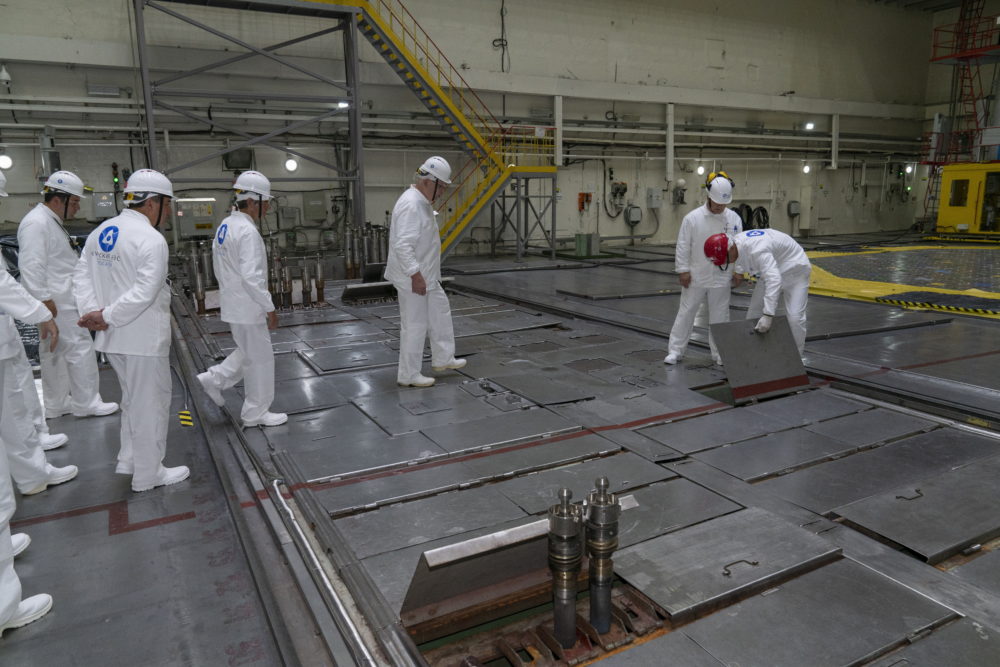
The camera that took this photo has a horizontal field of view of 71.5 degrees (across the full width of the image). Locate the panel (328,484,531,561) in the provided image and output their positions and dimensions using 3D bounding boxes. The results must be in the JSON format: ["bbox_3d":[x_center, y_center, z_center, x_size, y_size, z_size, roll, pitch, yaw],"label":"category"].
[{"bbox_3d":[-0.336,0.955,3.528,0.894,0.030,0.422,-7,13,-27],"label":"panel"}]

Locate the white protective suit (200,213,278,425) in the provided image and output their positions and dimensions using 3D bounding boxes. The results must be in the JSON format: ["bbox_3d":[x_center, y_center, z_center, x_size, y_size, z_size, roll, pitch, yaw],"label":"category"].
[{"bbox_3d":[-1.821,-0.084,4.903,0.600,1.520,0.520,-6,12,-24],"label":"white protective suit"}]

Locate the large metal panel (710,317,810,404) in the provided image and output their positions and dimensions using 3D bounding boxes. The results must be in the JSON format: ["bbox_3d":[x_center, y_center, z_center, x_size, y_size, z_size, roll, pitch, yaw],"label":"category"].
[{"bbox_3d":[2.106,0.197,5.626,0.870,0.640,0.040,-7,-15,-27],"label":"large metal panel"}]

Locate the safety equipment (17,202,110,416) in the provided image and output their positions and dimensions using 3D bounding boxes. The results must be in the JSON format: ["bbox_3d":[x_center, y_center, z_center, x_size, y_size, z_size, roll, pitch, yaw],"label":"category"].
[{"bbox_3d":[-3.316,-0.184,5.241,0.550,1.577,0.560,-10,14,-38],"label":"safety equipment"}]

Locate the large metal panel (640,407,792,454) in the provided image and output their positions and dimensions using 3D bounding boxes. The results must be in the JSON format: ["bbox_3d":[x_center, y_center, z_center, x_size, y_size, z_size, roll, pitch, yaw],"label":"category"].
[{"bbox_3d":[1.484,0.676,4.799,1.018,0.030,0.520,-7,13,-27],"label":"large metal panel"}]

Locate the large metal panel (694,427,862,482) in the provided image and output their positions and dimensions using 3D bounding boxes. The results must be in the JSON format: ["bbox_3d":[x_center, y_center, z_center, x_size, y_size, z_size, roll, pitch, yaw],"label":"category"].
[{"bbox_3d":[1.746,0.760,4.351,1.010,0.030,0.442,-7,13,-27],"label":"large metal panel"}]

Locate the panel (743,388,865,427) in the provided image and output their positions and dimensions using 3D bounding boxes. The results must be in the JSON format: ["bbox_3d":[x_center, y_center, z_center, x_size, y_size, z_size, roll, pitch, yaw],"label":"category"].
[{"bbox_3d":[2.313,0.569,5.241,0.870,0.040,0.540,-7,13,-27],"label":"panel"}]

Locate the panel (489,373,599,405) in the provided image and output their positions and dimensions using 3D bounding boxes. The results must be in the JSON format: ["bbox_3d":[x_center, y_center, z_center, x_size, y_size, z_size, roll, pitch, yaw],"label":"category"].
[{"bbox_3d":[0.312,0.479,5.861,0.470,0.040,0.950,-7,13,-27],"label":"panel"}]

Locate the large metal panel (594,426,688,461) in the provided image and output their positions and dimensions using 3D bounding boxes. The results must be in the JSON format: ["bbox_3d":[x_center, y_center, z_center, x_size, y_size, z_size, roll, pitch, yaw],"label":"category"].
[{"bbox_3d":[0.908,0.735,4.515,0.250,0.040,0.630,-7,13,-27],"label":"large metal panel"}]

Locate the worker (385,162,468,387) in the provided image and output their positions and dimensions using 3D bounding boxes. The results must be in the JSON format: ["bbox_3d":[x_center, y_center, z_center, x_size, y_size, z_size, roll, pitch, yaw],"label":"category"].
[{"bbox_3d":[-0.629,-0.516,5.864,0.700,1.900,0.550,-1,11,-1],"label":"worker"}]

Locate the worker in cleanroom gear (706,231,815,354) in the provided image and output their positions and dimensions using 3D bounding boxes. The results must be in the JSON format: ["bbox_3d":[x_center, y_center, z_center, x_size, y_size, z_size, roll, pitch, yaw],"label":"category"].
[{"bbox_3d":[2.320,-0.298,6.232,0.920,1.276,0.580,-7,13,-27],"label":"worker in cleanroom gear"}]

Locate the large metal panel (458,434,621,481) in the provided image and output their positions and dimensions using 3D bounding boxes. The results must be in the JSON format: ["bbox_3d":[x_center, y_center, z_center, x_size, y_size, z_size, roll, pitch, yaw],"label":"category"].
[{"bbox_3d":[0.239,0.767,4.405,1.000,0.040,0.470,-7,13,-27],"label":"large metal panel"}]

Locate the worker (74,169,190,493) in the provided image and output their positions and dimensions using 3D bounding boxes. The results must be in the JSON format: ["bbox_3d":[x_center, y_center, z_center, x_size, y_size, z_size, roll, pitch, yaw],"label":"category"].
[{"bbox_3d":[-2.103,-0.019,3.928,0.520,1.780,0.580,-12,15,-43],"label":"worker"}]

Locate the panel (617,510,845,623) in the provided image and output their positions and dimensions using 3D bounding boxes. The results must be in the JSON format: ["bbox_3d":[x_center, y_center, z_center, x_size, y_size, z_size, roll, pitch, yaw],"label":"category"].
[{"bbox_3d":[0.966,1.001,3.090,0.960,0.050,0.515,-7,13,-27],"label":"panel"}]

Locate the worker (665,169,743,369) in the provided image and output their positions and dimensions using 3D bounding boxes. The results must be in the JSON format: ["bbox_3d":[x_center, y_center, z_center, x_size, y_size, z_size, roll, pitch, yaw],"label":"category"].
[{"bbox_3d":[1.907,-0.595,6.528,0.660,1.780,0.420,0,11,7],"label":"worker"}]

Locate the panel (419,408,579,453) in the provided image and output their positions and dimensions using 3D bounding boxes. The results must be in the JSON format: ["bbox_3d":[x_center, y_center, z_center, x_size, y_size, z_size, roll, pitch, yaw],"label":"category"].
[{"bbox_3d":[0.015,0.684,4.873,1.034,0.030,0.491,-7,13,-27],"label":"panel"}]

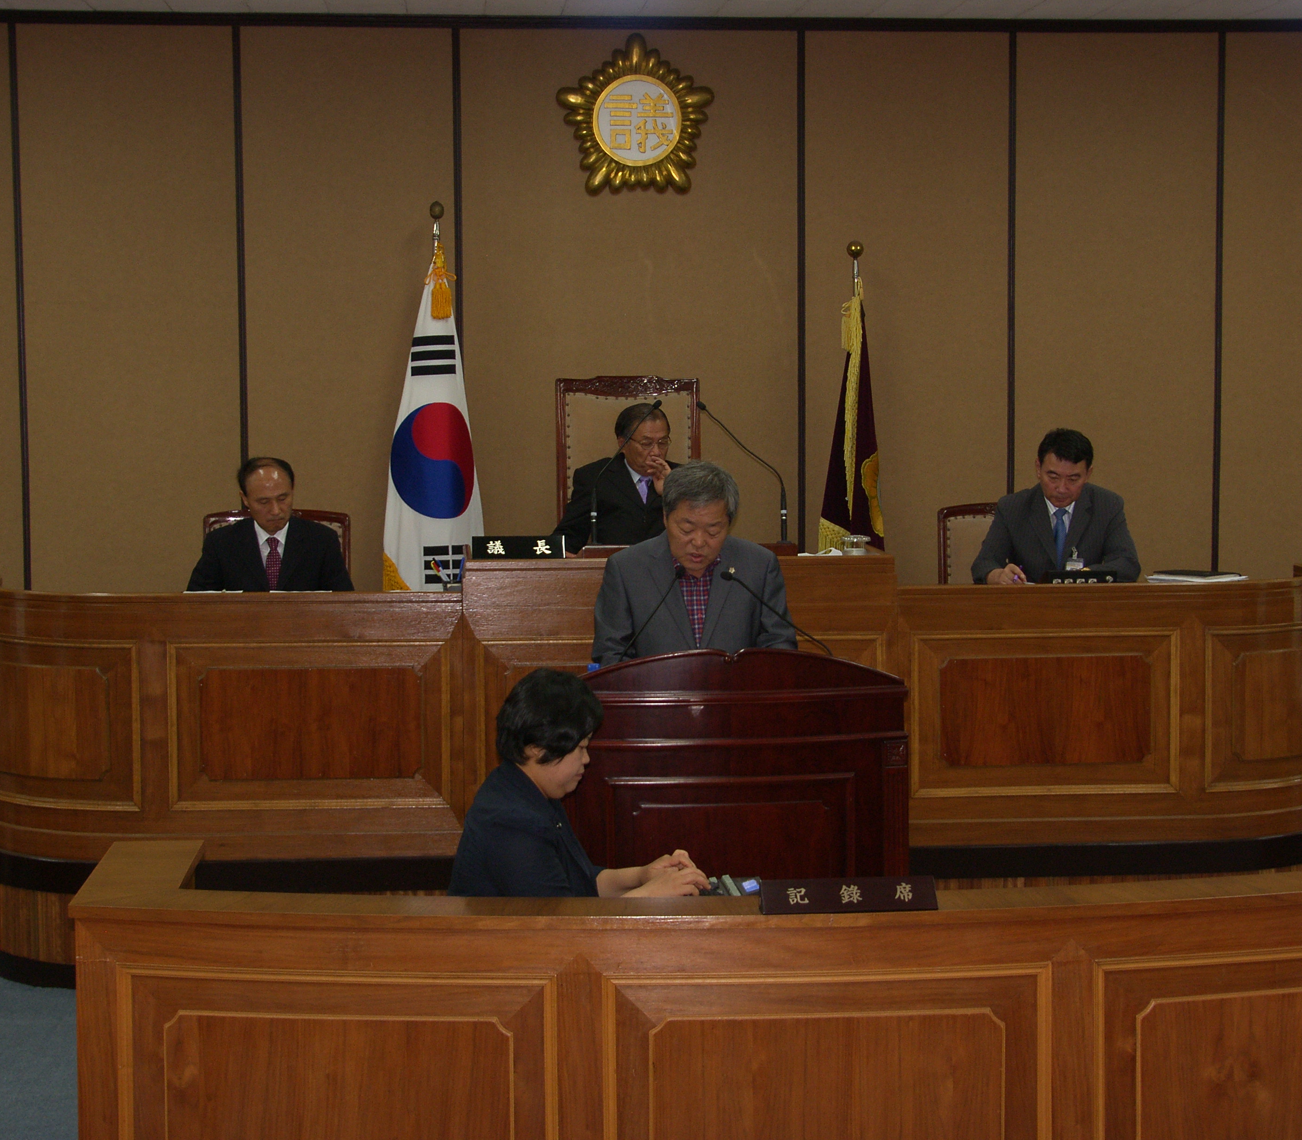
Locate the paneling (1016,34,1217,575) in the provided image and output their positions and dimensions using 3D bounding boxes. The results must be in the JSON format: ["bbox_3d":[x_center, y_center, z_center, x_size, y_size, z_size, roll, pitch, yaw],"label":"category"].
[{"bbox_3d":[1.699,-0.838,9.614,0.750,2.210,0.050,-1,5,-5],"label":"paneling"}]

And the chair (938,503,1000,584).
[{"bbox_3d":[1.192,0.311,8.653,0.580,1.060,0.620,-1,5,-5],"label":"chair"}]

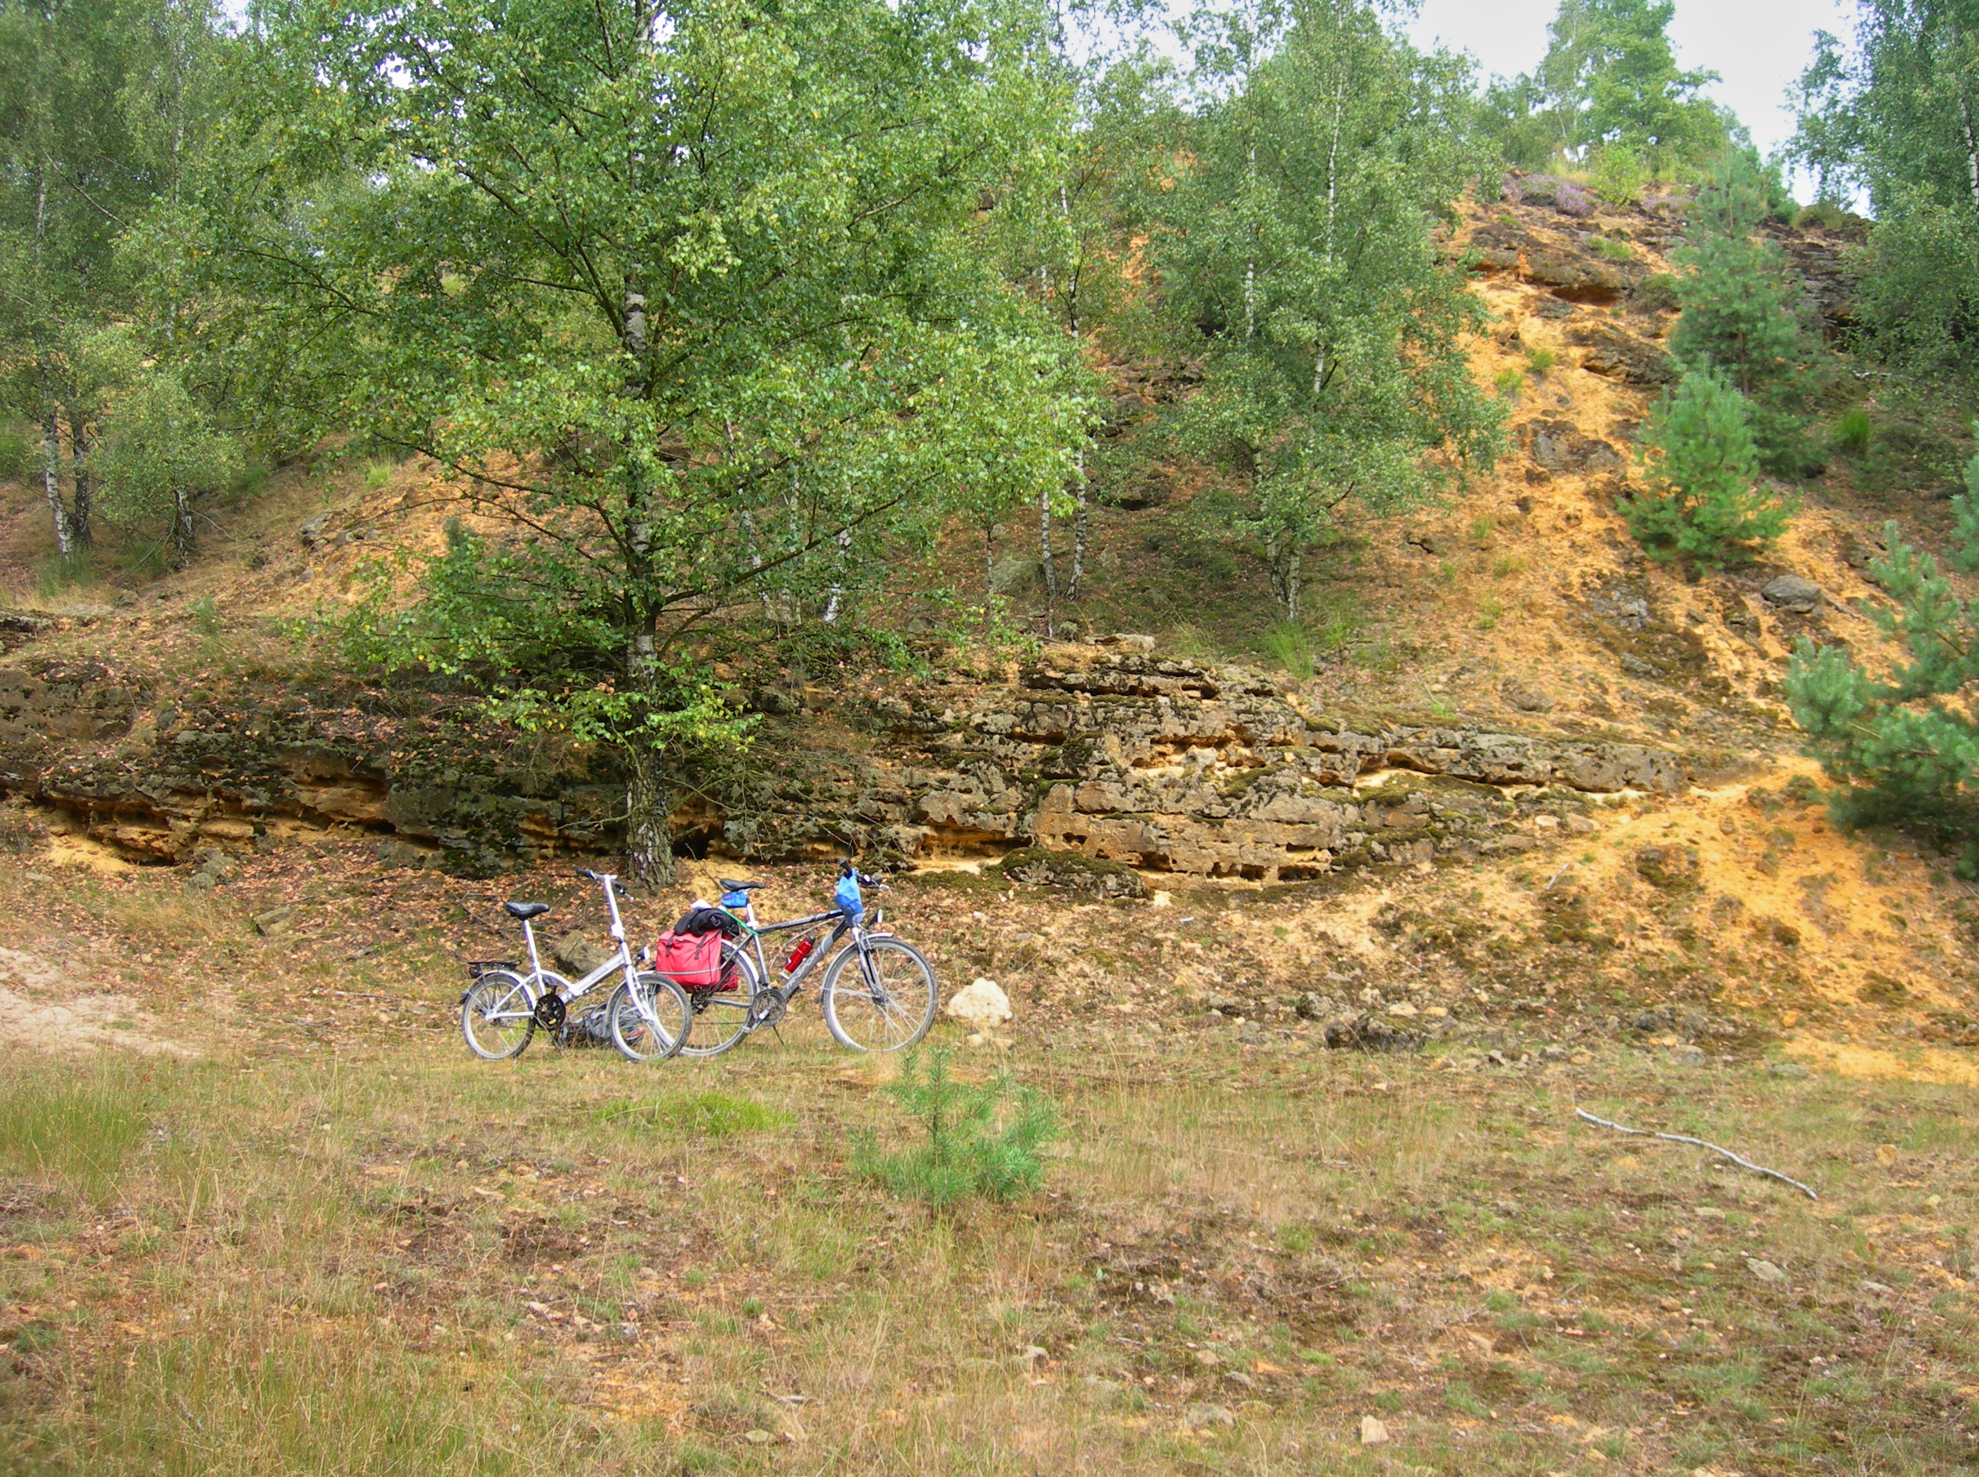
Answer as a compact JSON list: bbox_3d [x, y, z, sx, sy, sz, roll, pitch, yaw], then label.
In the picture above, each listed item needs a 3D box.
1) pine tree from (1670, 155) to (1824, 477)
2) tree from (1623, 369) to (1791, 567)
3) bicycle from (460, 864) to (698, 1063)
[{"bbox_3d":[8.021,-4.477,23.000,1.650,3.400,1.600,0,-1,0],"label":"pine tree"},{"bbox_3d":[6.711,-2.528,20.300,1.560,1.860,1.500,0,-1,0],"label":"tree"},{"bbox_3d":[-2.417,1.323,12.600,1.520,1.120,0.560,0,-5,21],"label":"bicycle"}]

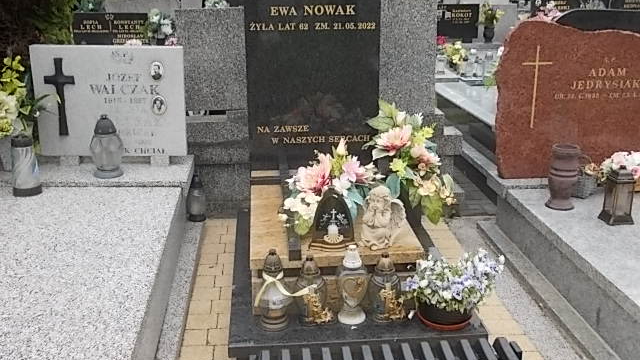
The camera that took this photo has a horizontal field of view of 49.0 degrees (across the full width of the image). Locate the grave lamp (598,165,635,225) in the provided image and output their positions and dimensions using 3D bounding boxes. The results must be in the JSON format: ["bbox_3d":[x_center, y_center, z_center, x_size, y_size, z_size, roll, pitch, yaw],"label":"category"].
[{"bbox_3d":[1.391,0.061,3.247,0.118,0.269,0.118,-2,19,-7],"label":"grave lamp"}]

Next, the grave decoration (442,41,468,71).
[{"bbox_3d":[1.296,-1.200,6.712,0.235,0.280,0.220,-1,19,-5],"label":"grave decoration"}]

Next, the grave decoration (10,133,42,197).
[{"bbox_3d":[-1.494,-0.080,3.581,0.132,0.304,0.132,-1,18,-5],"label":"grave decoration"}]

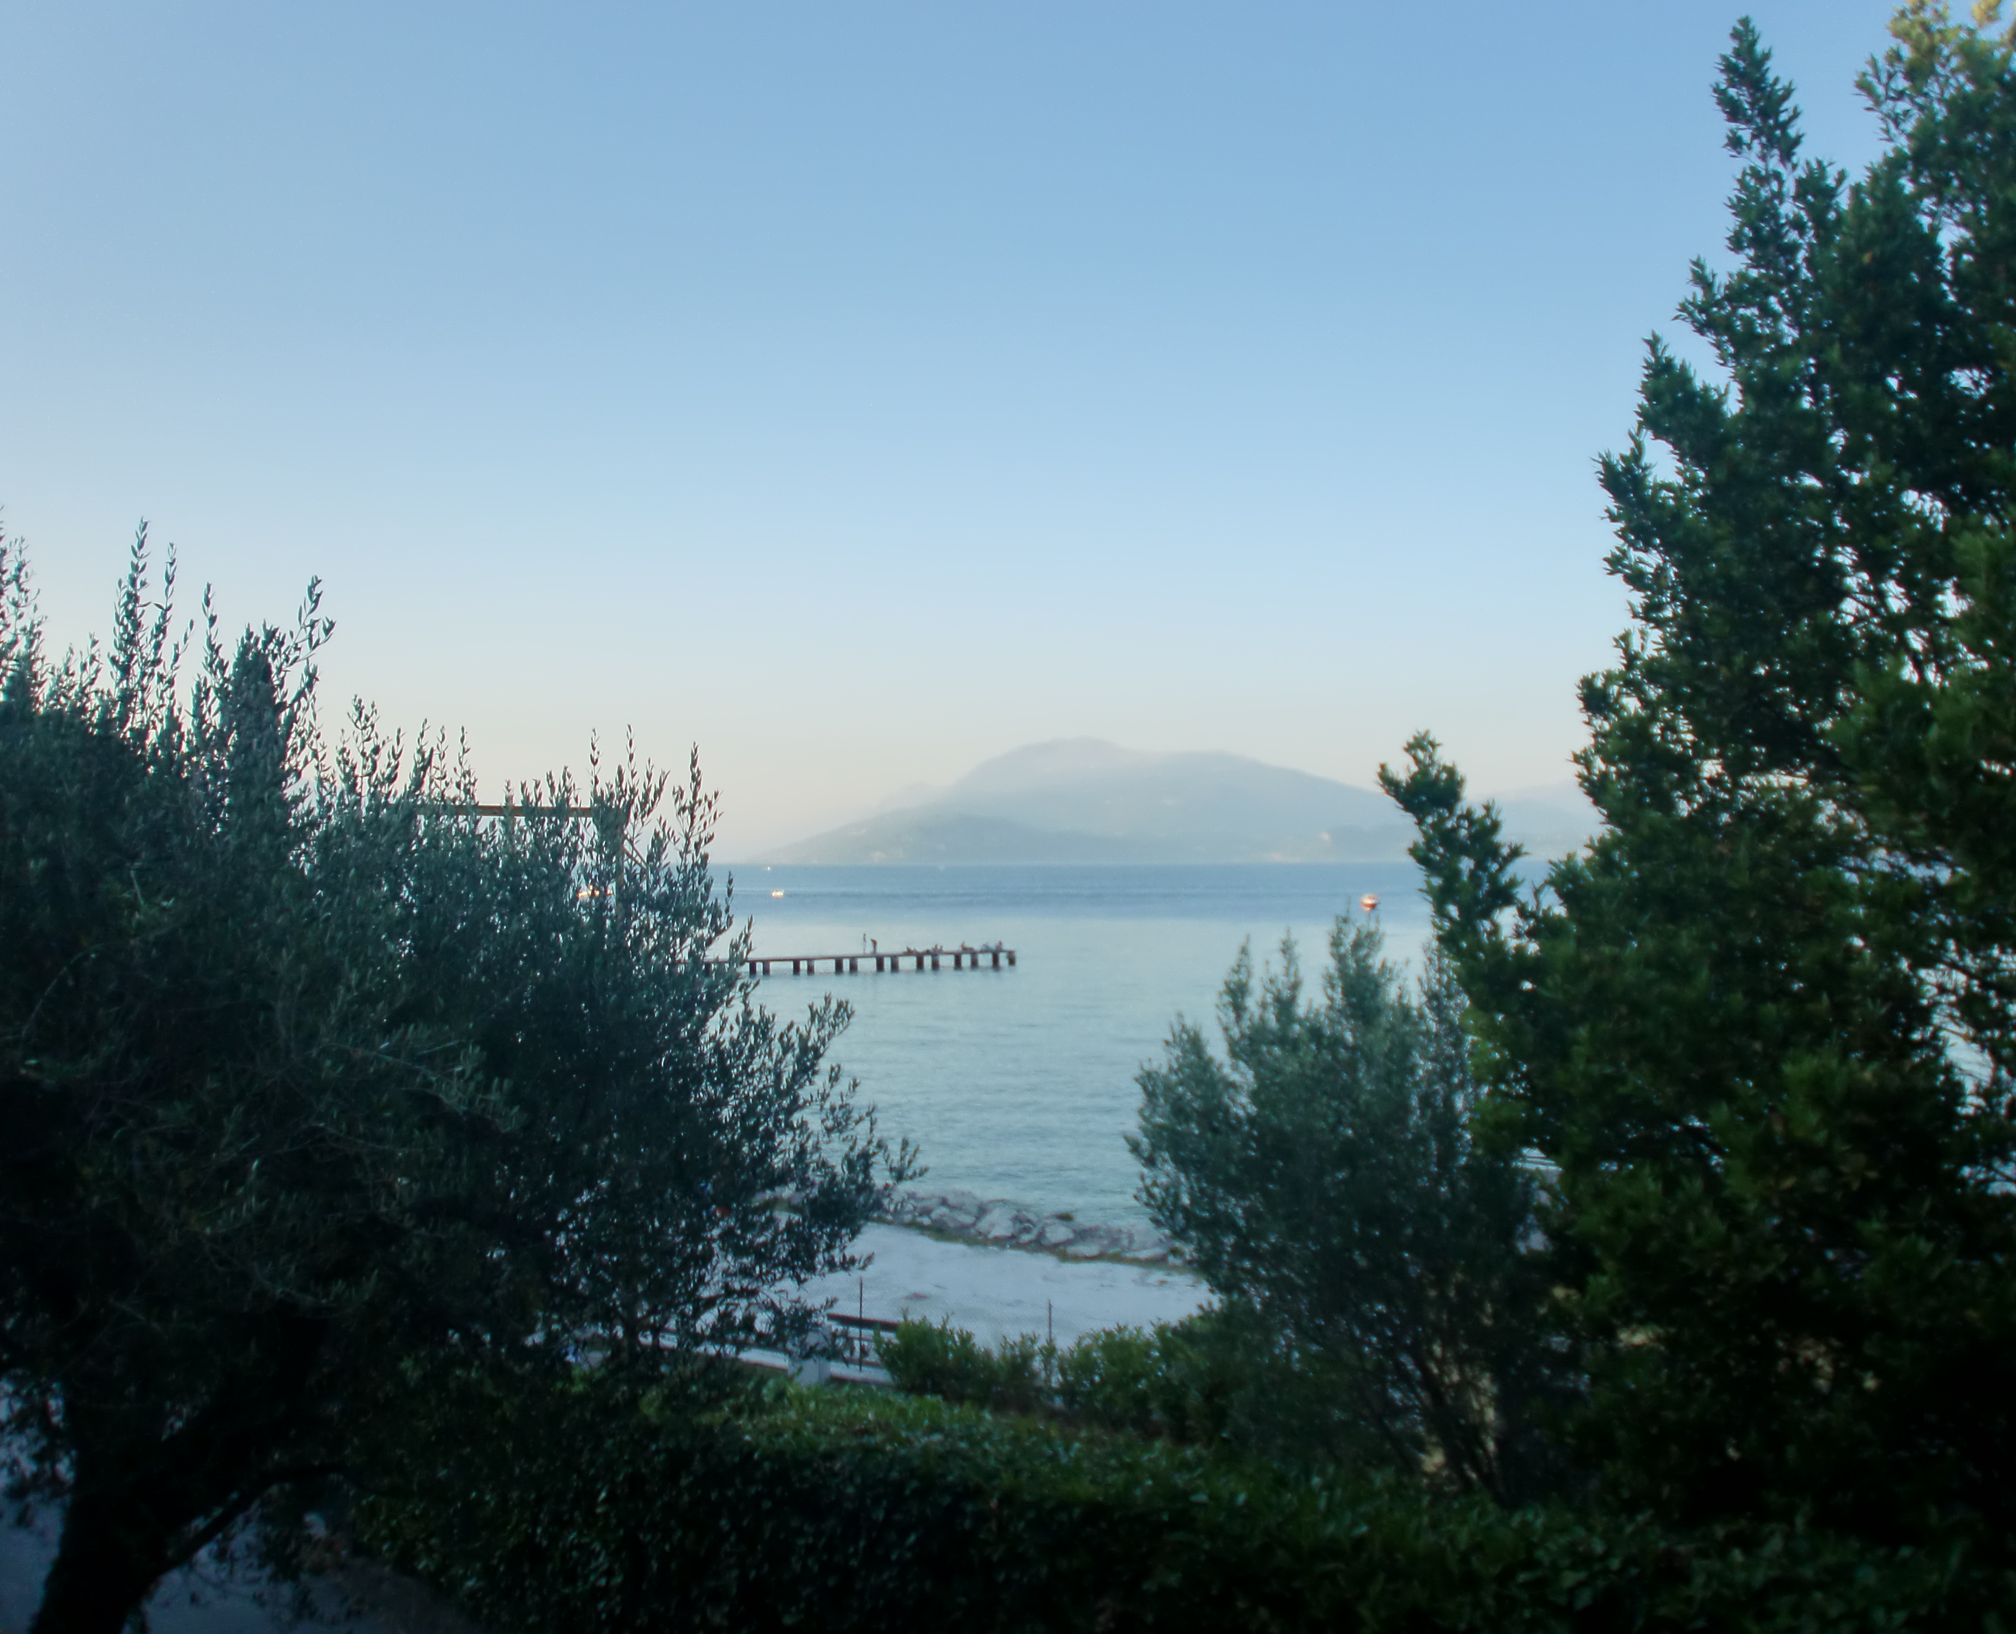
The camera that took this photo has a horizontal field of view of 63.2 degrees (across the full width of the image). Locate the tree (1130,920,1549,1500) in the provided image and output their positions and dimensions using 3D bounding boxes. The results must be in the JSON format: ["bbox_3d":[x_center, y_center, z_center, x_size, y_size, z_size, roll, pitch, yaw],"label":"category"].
[{"bbox_3d":[2.790,3.270,13.500,3.500,4.900,3.300,0,-2,0],"label":"tree"}]

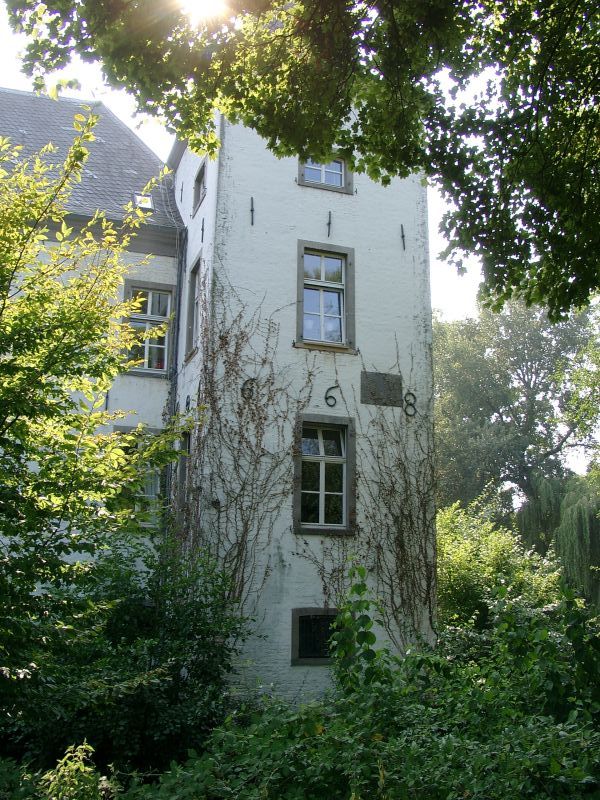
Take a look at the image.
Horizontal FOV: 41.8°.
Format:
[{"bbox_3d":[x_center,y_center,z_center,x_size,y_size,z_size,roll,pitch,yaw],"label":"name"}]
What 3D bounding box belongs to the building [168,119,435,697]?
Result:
[{"bbox_3d":[-0.333,-0.080,18.856,5.091,13.320,5.076,6,-14,-20],"label":"building"}]

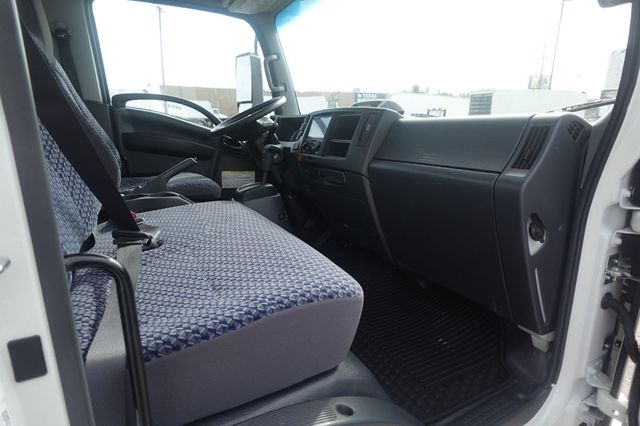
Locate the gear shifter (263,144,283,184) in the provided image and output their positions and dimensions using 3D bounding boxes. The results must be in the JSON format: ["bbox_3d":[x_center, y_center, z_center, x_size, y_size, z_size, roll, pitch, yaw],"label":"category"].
[{"bbox_3d":[-0.223,-0.225,1.673,0.090,0.180,0.055,-6,15,-29],"label":"gear shifter"}]

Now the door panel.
[{"bbox_3d":[-0.739,-0.312,2.173,0.900,0.700,0.120,-6,15,-29],"label":"door panel"}]

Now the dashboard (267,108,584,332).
[{"bbox_3d":[0.195,-0.158,1.702,0.370,0.620,1.720,-6,15,-29],"label":"dashboard"}]

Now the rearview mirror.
[{"bbox_3d":[-0.513,-0.888,2.532,0.190,0.440,0.100,12,17,40],"label":"rearview mirror"}]

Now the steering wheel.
[{"bbox_3d":[-0.364,-0.493,1.868,0.430,0.090,0.430,-34,26,-19],"label":"steering wheel"}]

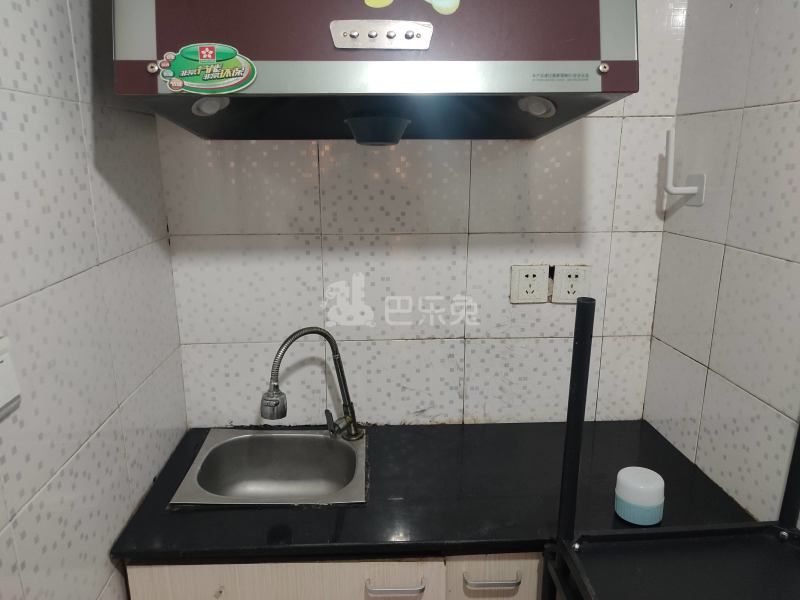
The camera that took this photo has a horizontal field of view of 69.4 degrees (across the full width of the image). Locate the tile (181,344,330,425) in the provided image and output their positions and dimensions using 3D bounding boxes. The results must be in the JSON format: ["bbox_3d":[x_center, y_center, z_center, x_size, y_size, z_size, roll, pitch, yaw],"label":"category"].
[{"bbox_3d":[-0.343,0.206,1.382,0.338,0.221,0.010,-1,14,-2],"label":"tile"}]

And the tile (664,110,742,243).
[{"bbox_3d":[0.616,-0.252,1.181,0.010,0.250,0.220,-1,14,-5],"label":"tile"}]

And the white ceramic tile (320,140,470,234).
[{"bbox_3d":[-0.011,-0.272,1.273,0.330,0.252,0.010,-1,14,-2],"label":"white ceramic tile"}]

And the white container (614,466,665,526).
[{"bbox_3d":[0.437,0.355,1.051,0.084,0.073,0.084,-1,14,-2],"label":"white container"}]

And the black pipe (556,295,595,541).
[{"bbox_3d":[0.263,0.190,0.863,0.025,0.395,0.025,-1,14,-3],"label":"black pipe"}]

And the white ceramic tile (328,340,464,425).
[{"bbox_3d":[-0.009,0.201,1.394,0.330,0.221,0.010,-1,14,-2],"label":"white ceramic tile"}]

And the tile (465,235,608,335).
[{"bbox_3d":[0.320,-0.032,1.345,0.330,0.252,0.010,-1,14,-3],"label":"tile"}]

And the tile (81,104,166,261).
[{"bbox_3d":[-0.503,-0.220,1.073,0.010,0.250,0.347,-1,14,-4],"label":"tile"}]

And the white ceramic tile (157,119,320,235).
[{"bbox_3d":[-0.343,-0.266,1.254,0.334,0.250,0.010,-1,14,-2],"label":"white ceramic tile"}]

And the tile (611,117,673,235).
[{"bbox_3d":[0.544,-0.279,1.294,0.119,0.252,0.010,-1,14,-2],"label":"tile"}]

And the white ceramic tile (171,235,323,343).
[{"bbox_3d":[-0.343,-0.023,1.323,0.338,0.252,0.010,-1,14,-2],"label":"white ceramic tile"}]

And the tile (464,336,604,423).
[{"bbox_3d":[0.320,0.193,1.398,0.330,0.216,0.010,-1,14,-2],"label":"tile"}]

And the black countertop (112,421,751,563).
[{"bbox_3d":[0.066,0.378,1.208,1.137,0.034,0.446,-1,14,-2],"label":"black countertop"}]

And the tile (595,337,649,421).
[{"bbox_3d":[0.544,0.190,1.407,0.118,0.216,0.010,-1,14,-2],"label":"tile"}]

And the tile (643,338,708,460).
[{"bbox_3d":[0.622,0.221,1.310,0.010,0.221,0.214,-2,14,-6],"label":"tile"}]

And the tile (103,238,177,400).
[{"bbox_3d":[-0.502,0.022,1.135,0.010,0.250,0.347,-1,14,-4],"label":"tile"}]

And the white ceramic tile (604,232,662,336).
[{"bbox_3d":[0.543,-0.036,1.351,0.118,0.250,0.010,-1,14,-2],"label":"white ceramic tile"}]

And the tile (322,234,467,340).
[{"bbox_3d":[-0.009,-0.028,1.329,0.330,0.252,0.010,-1,14,-3],"label":"tile"}]

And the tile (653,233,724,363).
[{"bbox_3d":[0.622,-0.009,1.252,0.010,0.252,0.214,-2,14,-6],"label":"tile"}]

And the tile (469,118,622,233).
[{"bbox_3d":[0.319,-0.276,1.285,0.330,0.252,0.010,-1,14,-2],"label":"tile"}]

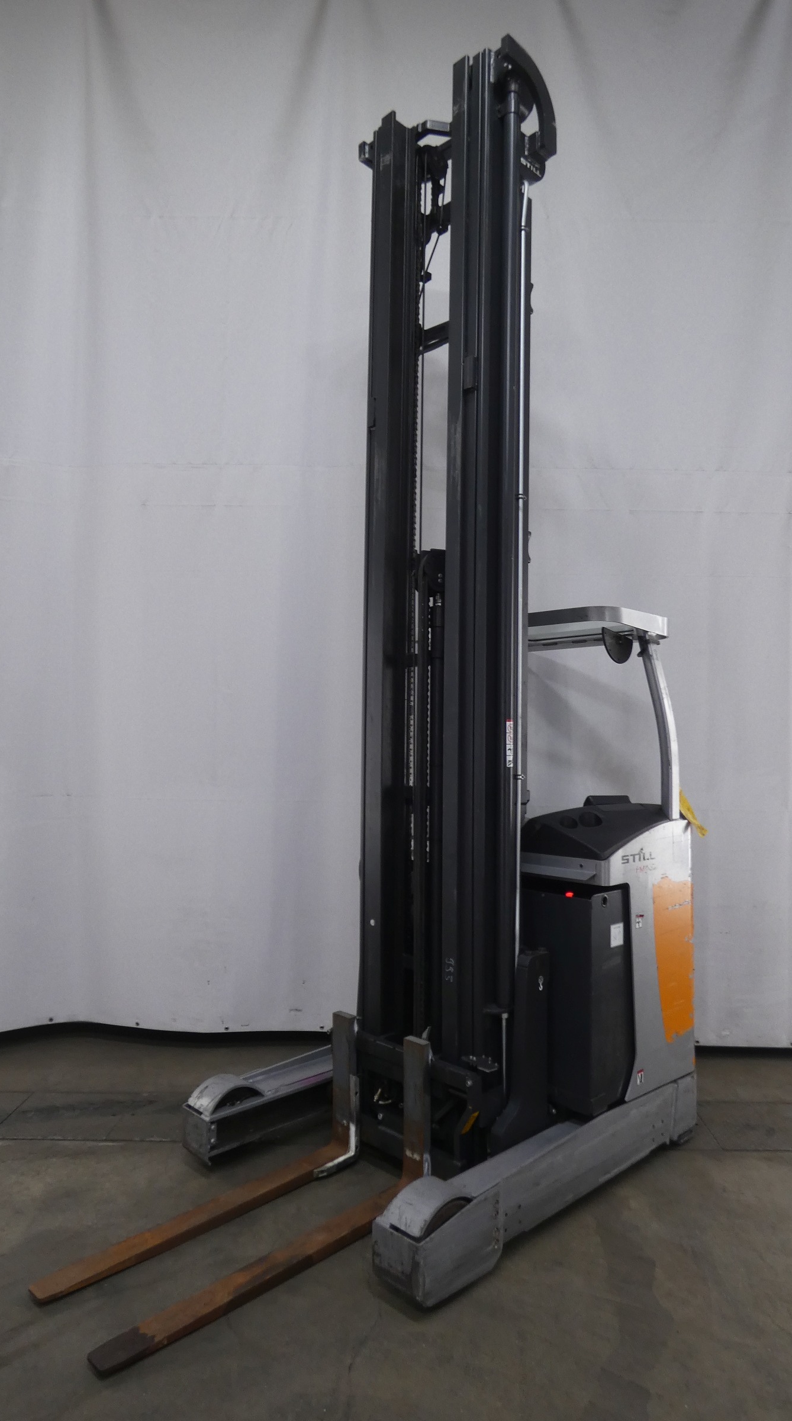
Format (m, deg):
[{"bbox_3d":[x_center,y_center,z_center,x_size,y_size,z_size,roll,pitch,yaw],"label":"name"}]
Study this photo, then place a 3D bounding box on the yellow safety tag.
[{"bbox_3d":[1.331,0.463,3.680,0.130,0.220,0.060,1,-3,-14],"label":"yellow safety tag"}]

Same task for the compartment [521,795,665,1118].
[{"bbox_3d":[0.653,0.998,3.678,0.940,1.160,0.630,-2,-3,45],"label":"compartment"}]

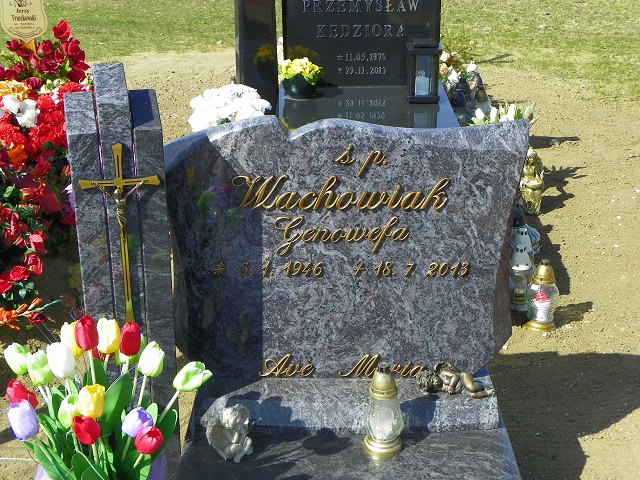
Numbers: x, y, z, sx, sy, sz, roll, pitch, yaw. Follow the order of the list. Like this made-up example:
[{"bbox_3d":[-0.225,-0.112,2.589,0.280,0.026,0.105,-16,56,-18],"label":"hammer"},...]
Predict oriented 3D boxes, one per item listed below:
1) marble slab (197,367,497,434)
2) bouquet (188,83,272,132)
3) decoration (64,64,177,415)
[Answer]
[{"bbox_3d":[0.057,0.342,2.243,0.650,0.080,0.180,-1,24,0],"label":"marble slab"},{"bbox_3d":[-0.384,-0.506,4.370,0.360,0.350,0.330,-1,24,0],"label":"bouquet"},{"bbox_3d":[-0.378,0.137,2.017,0.170,0.978,0.100,-6,24,-11],"label":"decoration"}]

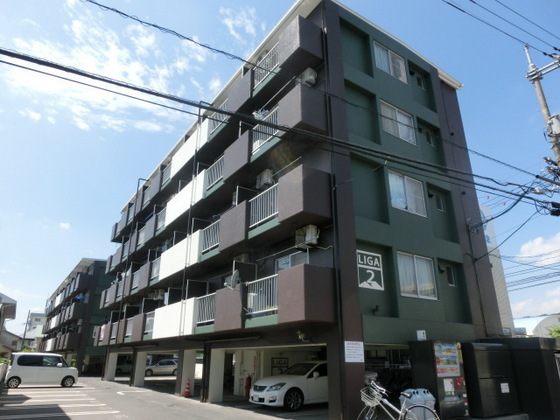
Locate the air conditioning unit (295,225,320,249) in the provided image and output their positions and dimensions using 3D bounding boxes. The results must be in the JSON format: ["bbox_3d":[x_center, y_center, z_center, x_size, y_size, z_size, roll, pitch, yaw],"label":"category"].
[{"bbox_3d":[0.745,0.817,10.988,0.290,0.570,0.740,14,-25,-32],"label":"air conditioning unit"}]

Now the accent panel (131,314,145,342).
[{"bbox_3d":[-7.550,6.367,20.854,0.160,1.369,1.833,14,-25,-32],"label":"accent panel"}]

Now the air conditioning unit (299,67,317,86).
[{"bbox_3d":[0.892,-4.188,12.701,0.328,0.497,0.614,14,-25,-32],"label":"air conditioning unit"}]

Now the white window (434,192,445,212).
[{"bbox_3d":[6.093,-0.260,14.778,0.462,0.686,0.110,14,-25,-32],"label":"white window"}]

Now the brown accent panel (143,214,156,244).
[{"bbox_3d":[-7.542,1.144,22.872,0.160,1.369,1.833,14,-25,-32],"label":"brown accent panel"}]

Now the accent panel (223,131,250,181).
[{"bbox_3d":[-1.576,-1.929,14.425,0.136,1.329,1.902,14,-25,-32],"label":"accent panel"}]

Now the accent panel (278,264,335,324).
[{"bbox_3d":[0.696,2.235,10.029,0.983,1.329,1.134,14,-25,-32],"label":"accent panel"}]

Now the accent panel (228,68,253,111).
[{"bbox_3d":[-1.592,-4.604,15.745,0.160,1.369,1.891,14,-25,-32],"label":"accent panel"}]

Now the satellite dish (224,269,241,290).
[{"bbox_3d":[-1.494,2.257,12.609,0.380,0.550,0.500,4,-21,-10],"label":"satellite dish"}]

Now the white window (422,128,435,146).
[{"bbox_3d":[5.904,-2.837,15.337,0.426,0.647,0.100,14,-25,-32],"label":"white window"}]

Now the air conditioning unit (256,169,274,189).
[{"bbox_3d":[-0.522,-1.042,13.758,0.287,0.524,0.614,14,-25,-32],"label":"air conditioning unit"}]

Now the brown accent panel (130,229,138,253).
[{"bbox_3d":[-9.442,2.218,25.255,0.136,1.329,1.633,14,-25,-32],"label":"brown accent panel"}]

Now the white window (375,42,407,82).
[{"bbox_3d":[4.244,-5.612,14.840,1.744,1.297,0.100,14,-25,-32],"label":"white window"}]

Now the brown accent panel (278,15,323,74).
[{"bbox_3d":[0.710,-5.410,12.967,0.983,1.329,1.134,14,-25,-32],"label":"brown accent panel"}]

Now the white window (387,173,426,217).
[{"bbox_3d":[4.328,-0.518,13.233,1.799,1.311,0.120,14,-25,-32],"label":"white window"}]

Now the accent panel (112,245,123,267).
[{"bbox_3d":[-11.670,3.393,28.323,0.136,1.329,1.858,14,-25,-32],"label":"accent panel"}]

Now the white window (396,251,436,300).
[{"bbox_3d":[4.230,2.032,11.903,1.744,1.297,0.100,14,-25,-32],"label":"white window"}]

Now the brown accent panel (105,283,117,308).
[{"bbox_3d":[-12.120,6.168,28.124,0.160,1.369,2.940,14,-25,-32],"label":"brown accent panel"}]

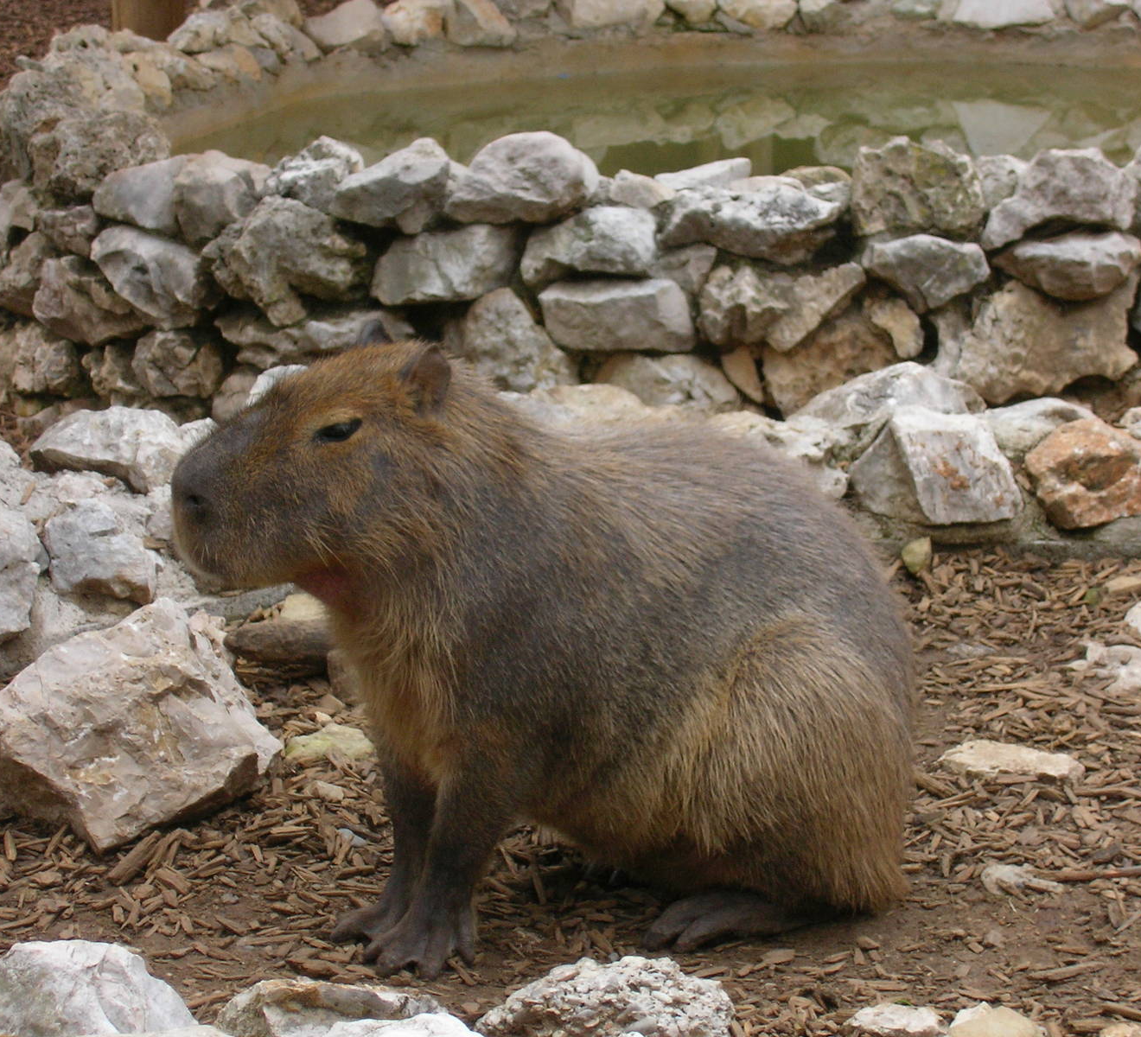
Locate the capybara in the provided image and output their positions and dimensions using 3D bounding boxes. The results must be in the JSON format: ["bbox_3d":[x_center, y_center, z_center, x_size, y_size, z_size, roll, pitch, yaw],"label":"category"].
[{"bbox_3d":[-0.035,0.105,4.067,0.730,0.620,0.320,-6,15,-21],"label":"capybara"}]

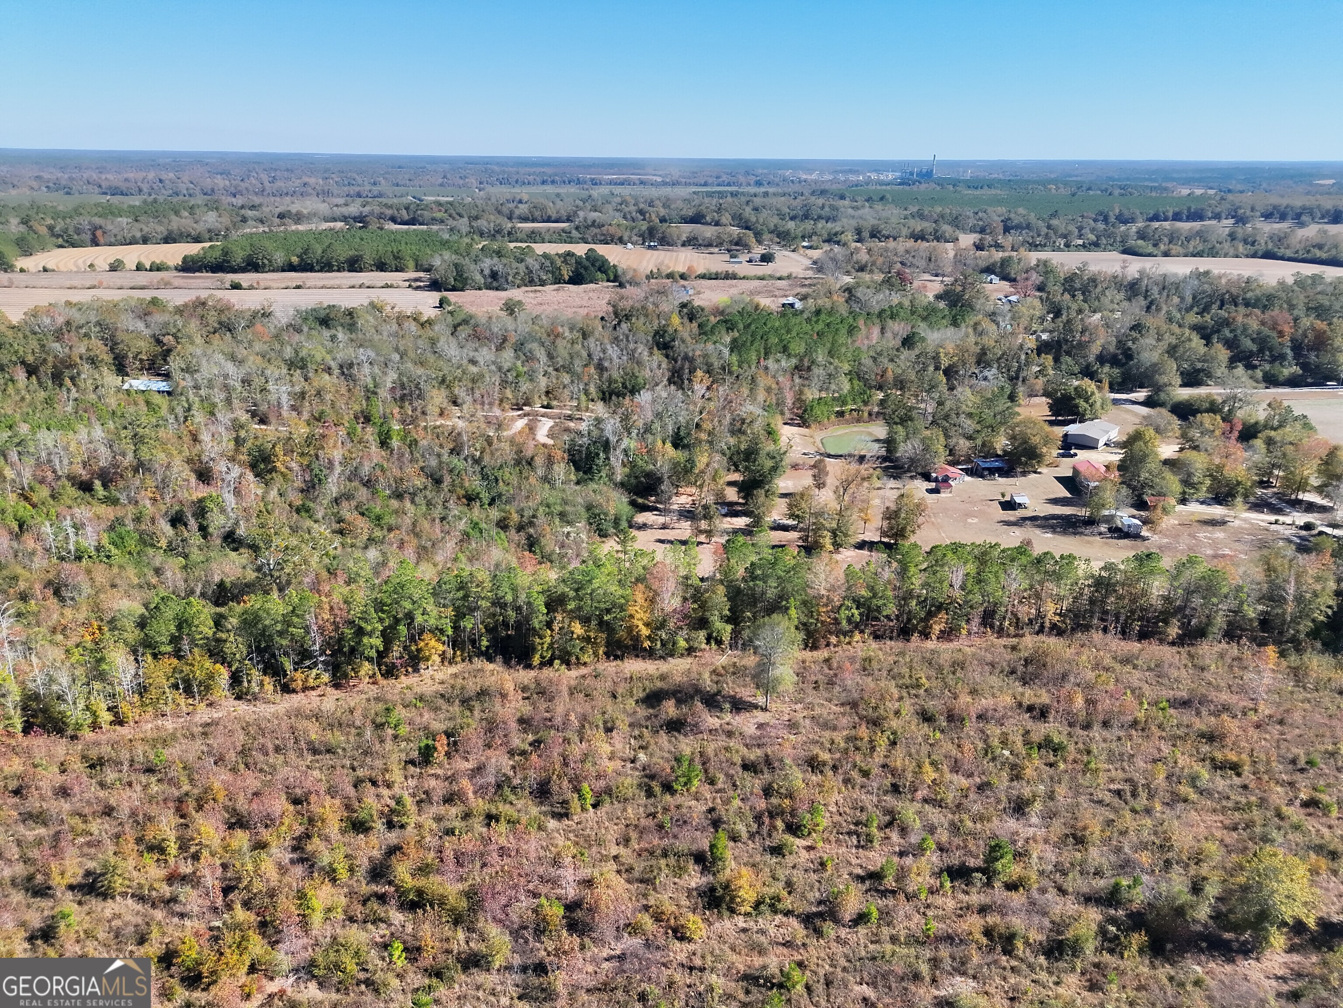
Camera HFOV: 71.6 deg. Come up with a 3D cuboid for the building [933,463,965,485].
[{"bbox_3d":[69.740,-7.550,234.820,7.300,3.850,5.500,-4,21,-12],"label":"building"}]

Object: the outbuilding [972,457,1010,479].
[{"bbox_3d":[82.440,-9.590,241.420,7.000,3.250,5.700,-2,21,-7],"label":"outbuilding"}]

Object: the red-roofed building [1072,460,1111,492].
[{"bbox_3d":[106.270,-6.780,233.030,7.150,4.350,13.100,2,21,4],"label":"red-roofed building"}]

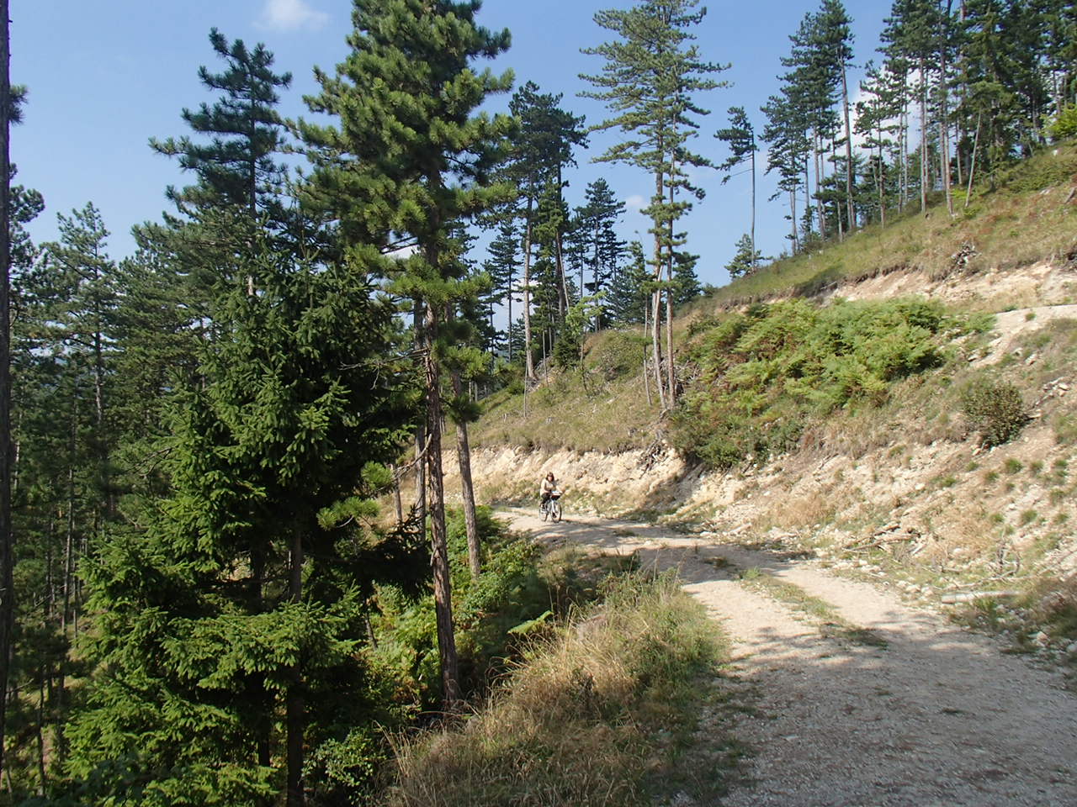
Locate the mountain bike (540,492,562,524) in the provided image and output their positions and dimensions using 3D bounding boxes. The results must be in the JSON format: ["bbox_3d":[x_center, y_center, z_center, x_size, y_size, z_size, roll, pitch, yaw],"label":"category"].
[{"bbox_3d":[0.377,3.304,27.700,0.600,1.030,1.700,0,-3,-24],"label":"mountain bike"}]

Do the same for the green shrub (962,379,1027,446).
[{"bbox_3d":[7.747,0.157,14.800,1.050,1.080,1.000,-2,-3,29],"label":"green shrub"}]

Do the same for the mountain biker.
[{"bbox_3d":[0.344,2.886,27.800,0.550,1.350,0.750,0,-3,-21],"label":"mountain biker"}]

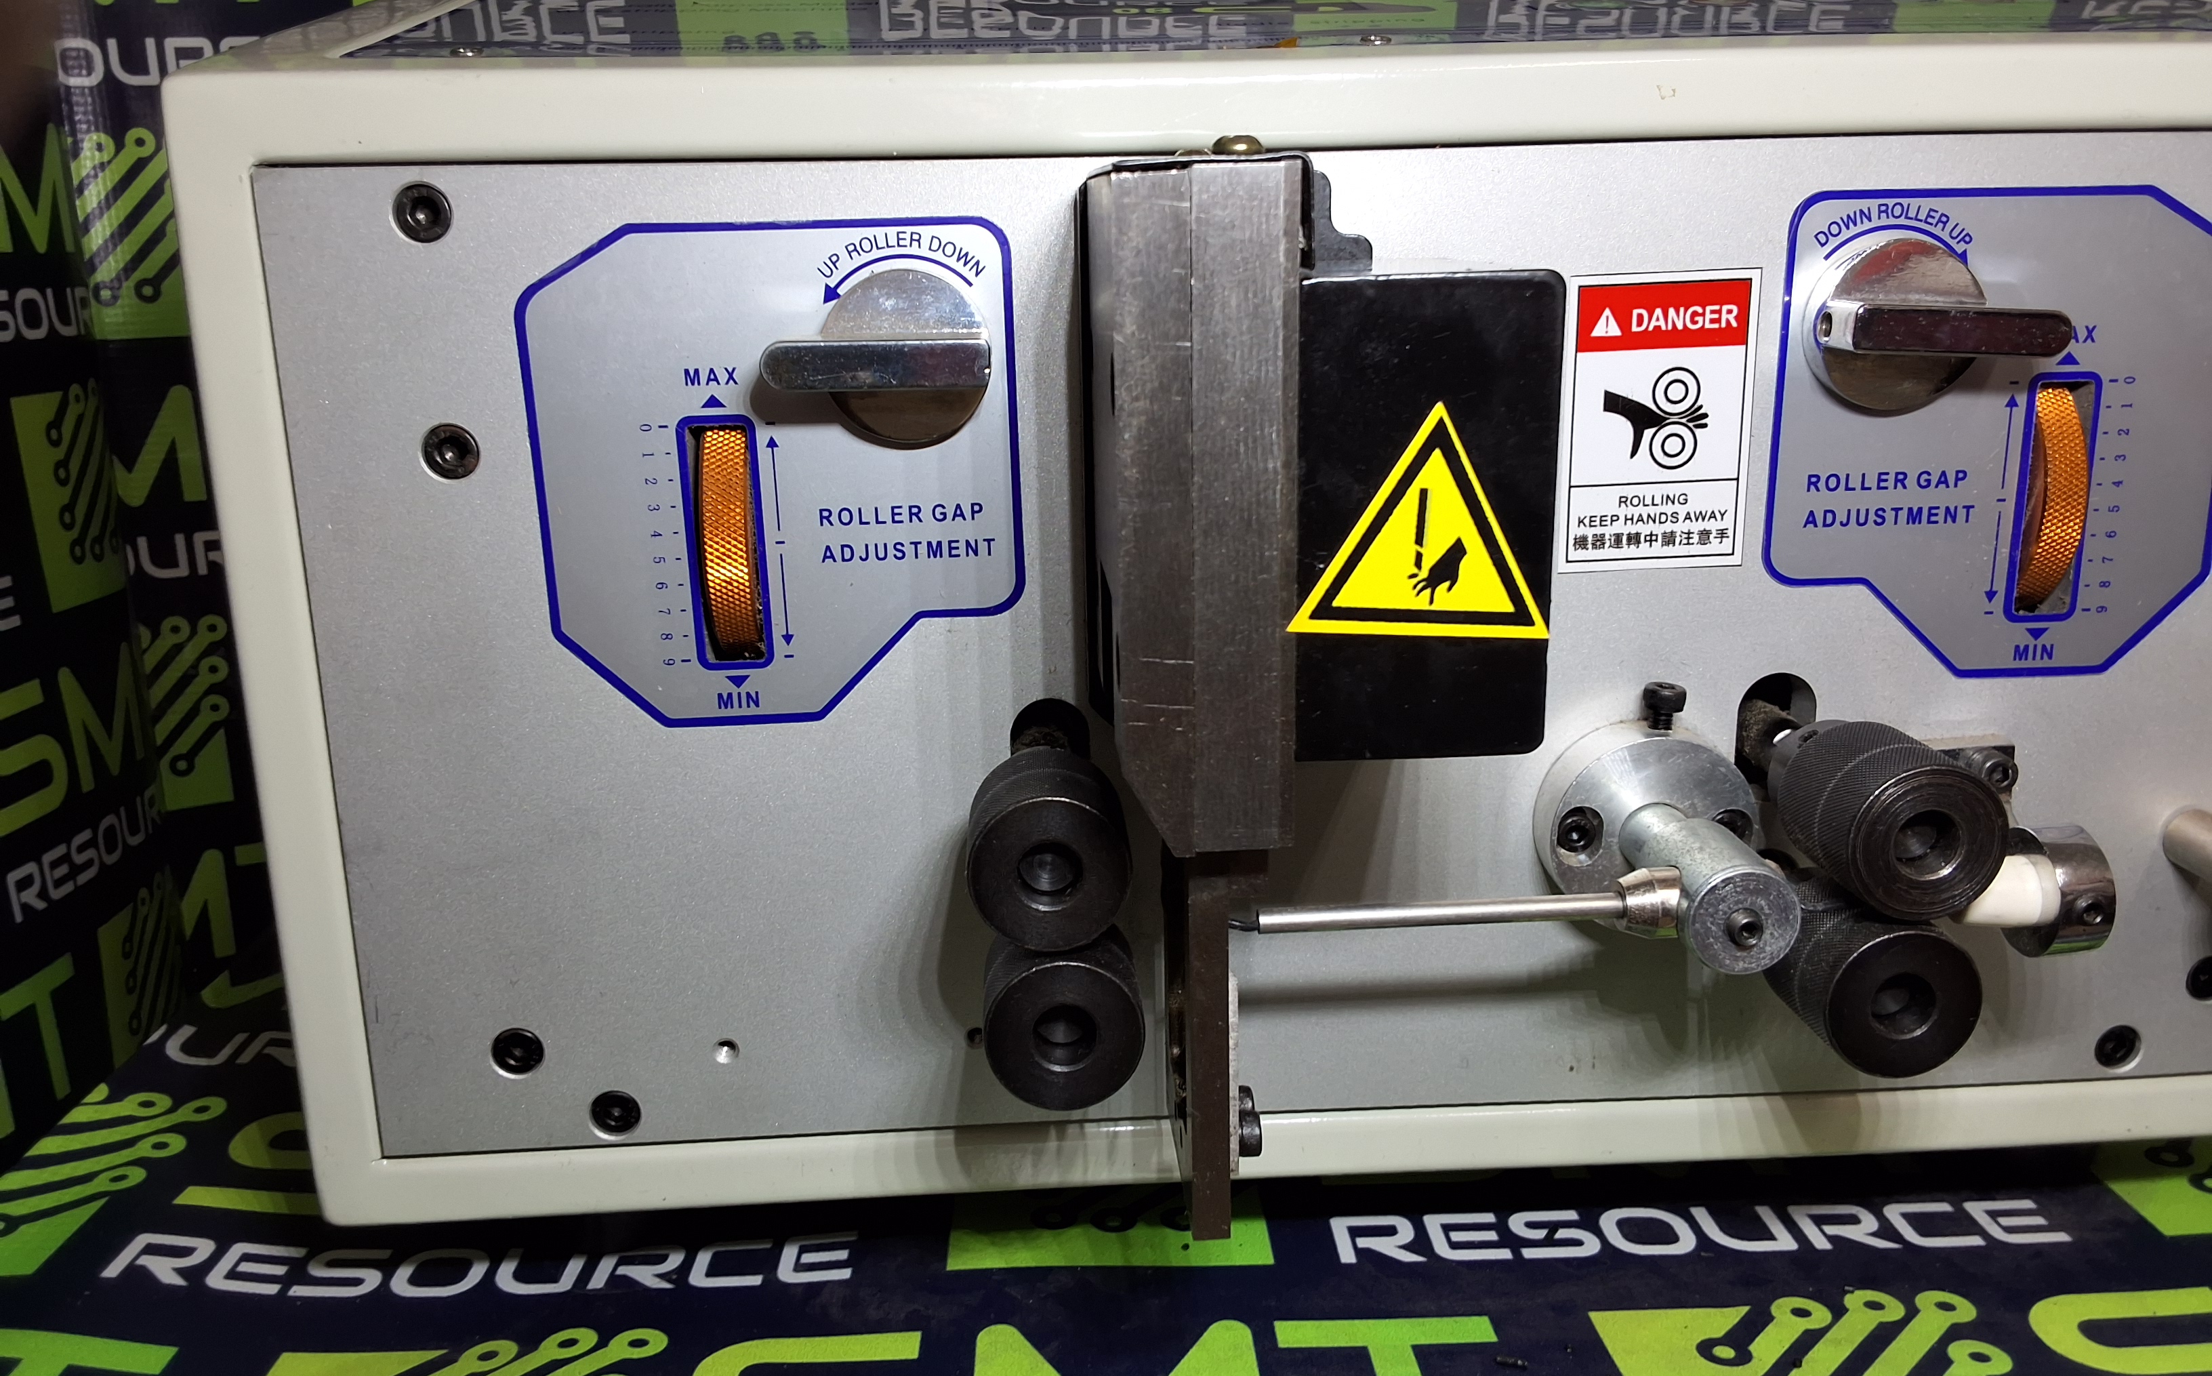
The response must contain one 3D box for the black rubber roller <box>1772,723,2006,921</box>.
[{"bbox_3d":[0.121,0.018,0.279,0.024,0.024,0.028,-2,15,-3],"label":"black rubber roller"}]

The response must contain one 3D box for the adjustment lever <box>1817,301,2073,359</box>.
[{"bbox_3d":[0.135,-0.058,0.289,0.036,0.007,0.014,-2,15,-3],"label":"adjustment lever"}]

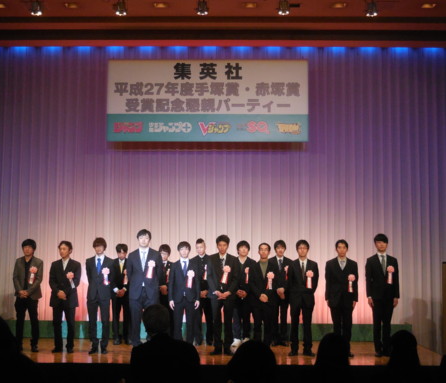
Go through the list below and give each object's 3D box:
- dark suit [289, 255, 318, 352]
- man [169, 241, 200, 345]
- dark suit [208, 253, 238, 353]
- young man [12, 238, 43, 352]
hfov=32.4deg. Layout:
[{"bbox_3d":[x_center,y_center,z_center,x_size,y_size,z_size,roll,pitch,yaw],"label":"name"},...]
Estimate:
[{"bbox_3d":[1.183,1.694,11.414,0.447,1.402,0.280,0,-5,0],"label":"dark suit"},{"bbox_3d":[-0.567,1.599,11.621,0.488,1.674,0.310,0,-5,0],"label":"man"},{"bbox_3d":[0.011,1.660,11.540,0.482,1.478,0.280,0,-5,0],"label":"dark suit"},{"bbox_3d":[-2.929,1.584,11.725,0.464,1.703,0.310,0,-5,0],"label":"young man"}]

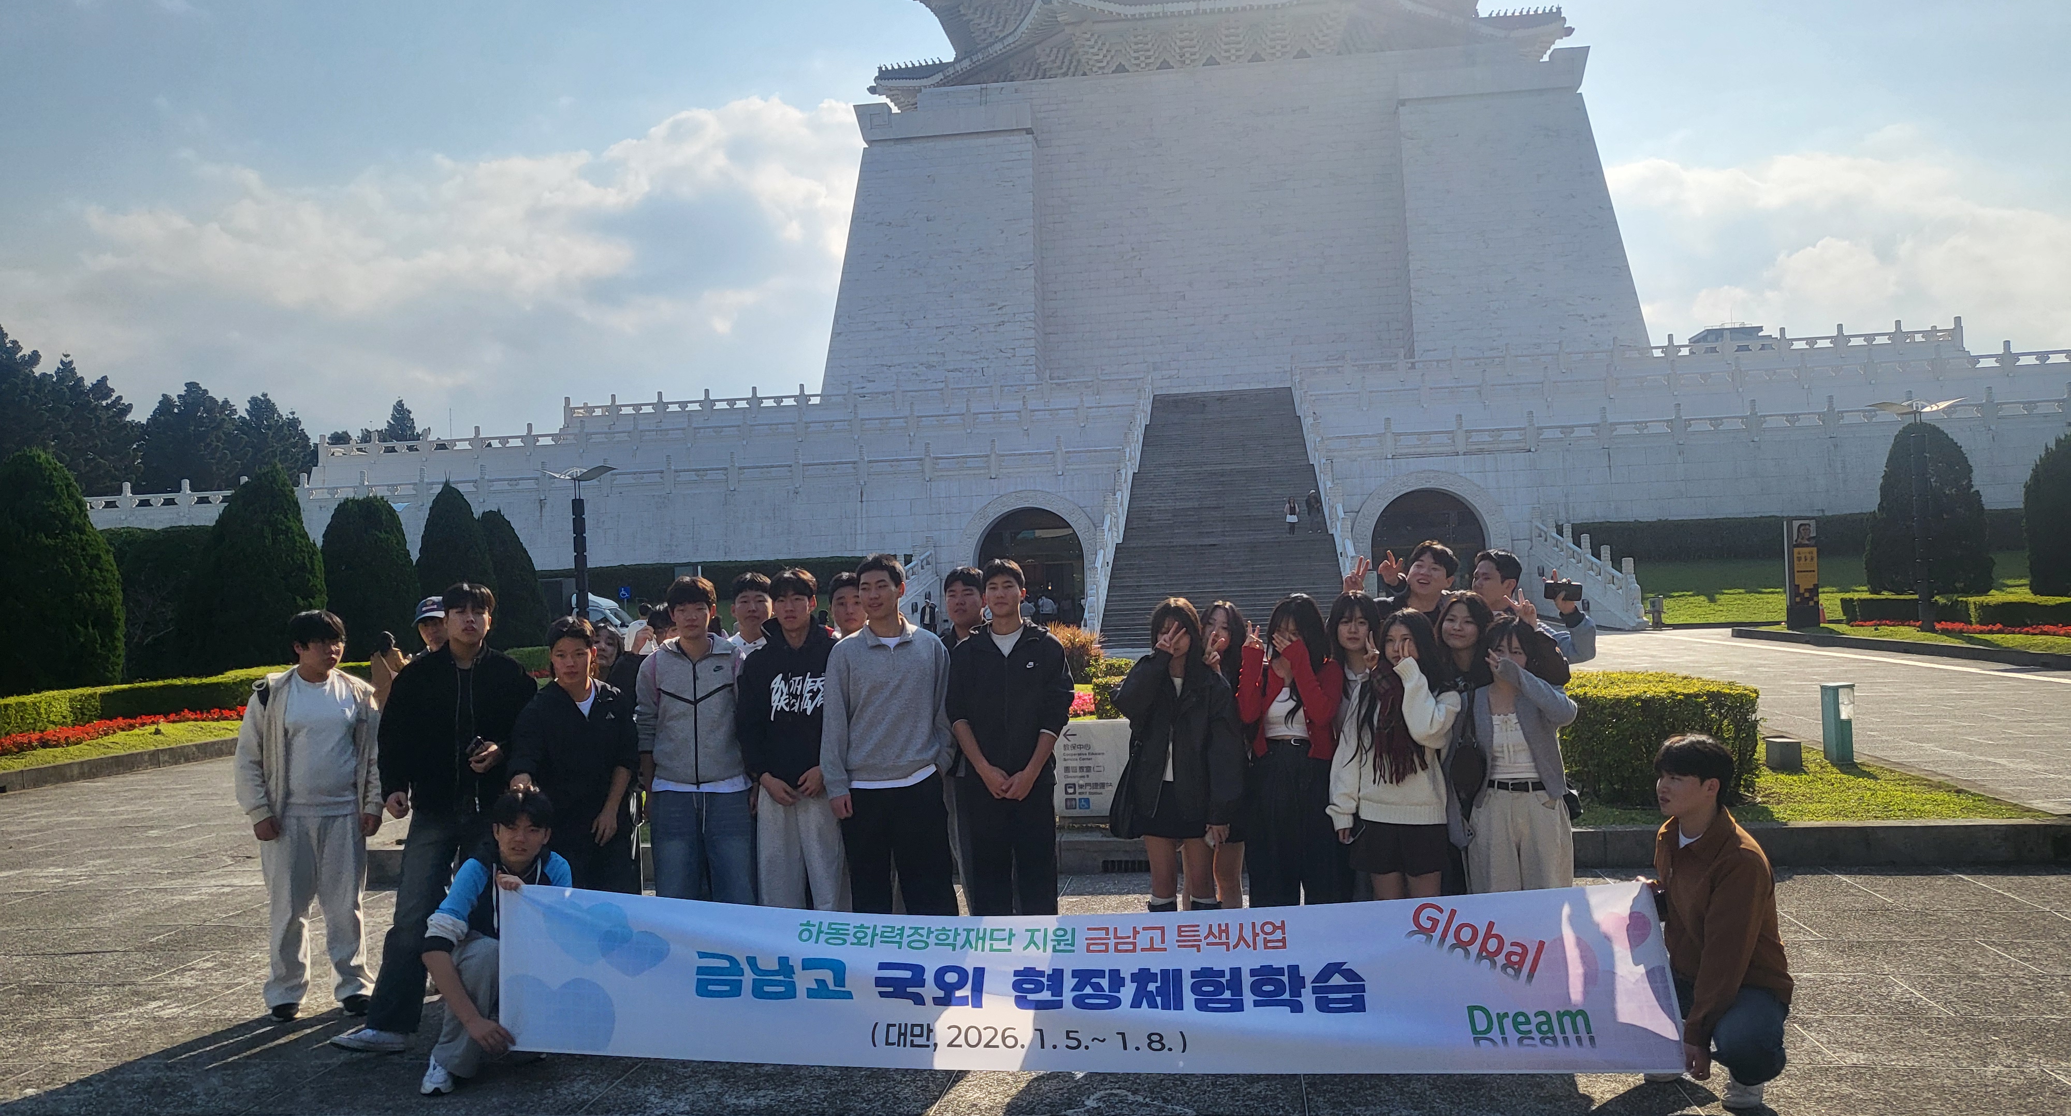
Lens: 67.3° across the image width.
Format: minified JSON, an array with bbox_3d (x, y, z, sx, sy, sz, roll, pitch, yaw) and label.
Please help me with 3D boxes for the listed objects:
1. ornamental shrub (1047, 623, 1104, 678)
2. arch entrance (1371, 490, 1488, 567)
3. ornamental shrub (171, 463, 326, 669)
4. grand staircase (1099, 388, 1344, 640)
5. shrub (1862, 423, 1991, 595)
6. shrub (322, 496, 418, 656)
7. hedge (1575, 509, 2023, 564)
[{"bbox_3d":[0.537,1.533,25.200,1.200,1.000,1.200,-2,-1,7],"label":"ornamental shrub"},{"bbox_3d":[16.903,-0.104,66.600,5.100,5.700,1.600,-2,-1,7],"label":"arch entrance"},{"bbox_3d":[-15.623,0.371,31.000,3.000,4.400,3.000,-2,-1,7],"label":"ornamental shrub"},{"bbox_3d":[8.248,-3.330,68.006,8.200,12.950,39.410,-2,-1,7],"label":"grand staircase"},{"bbox_3d":[25.550,-1.342,44.500,3.300,5.100,3.300,-2,-1,7],"label":"shrub"},{"bbox_3d":[-17.335,0.695,40.500,2.400,4.700,2.400,-2,-1,7],"label":"shrub"},{"bbox_3d":[31.373,-0.889,63.300,19.000,1.750,1.400,-2,-1,7],"label":"hedge"}]

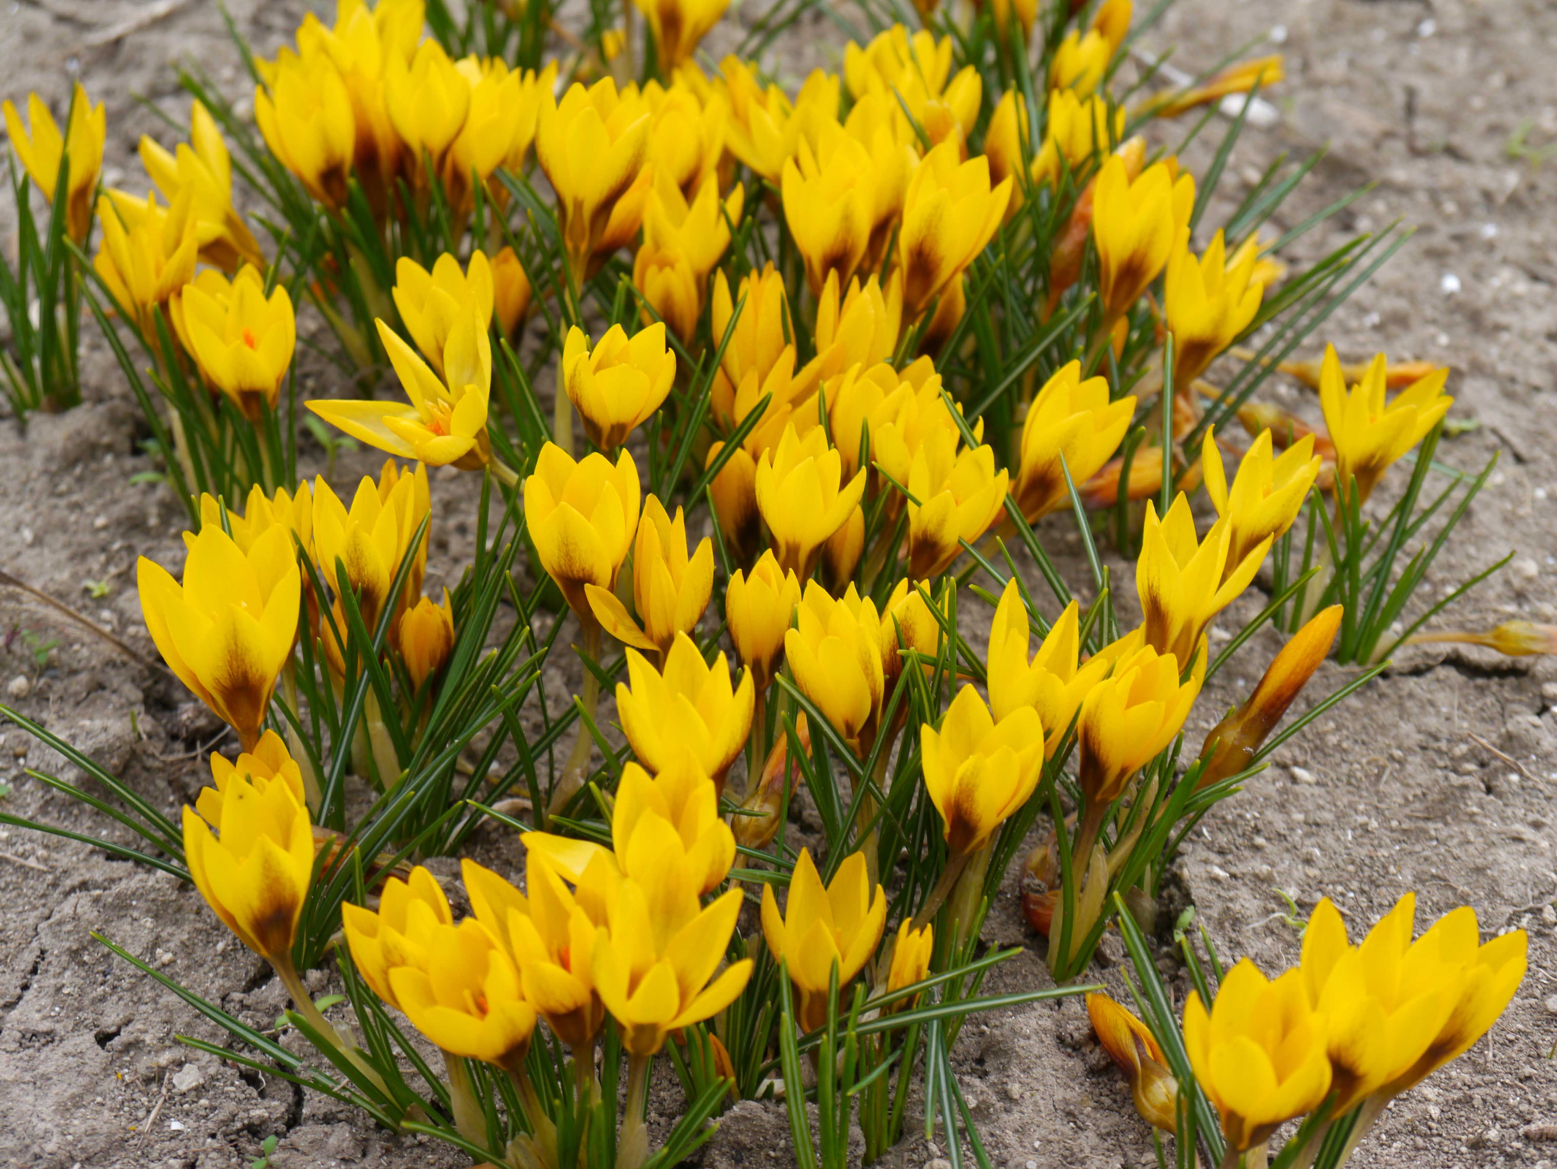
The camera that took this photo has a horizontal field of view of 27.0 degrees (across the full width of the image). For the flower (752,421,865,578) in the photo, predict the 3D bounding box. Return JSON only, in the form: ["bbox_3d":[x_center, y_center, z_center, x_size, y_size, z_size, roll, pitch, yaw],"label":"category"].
[{"bbox_3d":[0.008,-0.017,0.772,0.026,0.037,0.025,2,35,-2],"label":"flower"}]

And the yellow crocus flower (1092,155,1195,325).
[{"bbox_3d":[0.089,-0.086,0.825,0.024,0.044,0.023,11,35,-8],"label":"yellow crocus flower"}]

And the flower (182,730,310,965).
[{"bbox_3d":[-0.113,0.059,0.688,0.026,0.045,0.029,-12,39,8],"label":"flower"}]

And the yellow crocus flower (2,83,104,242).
[{"bbox_3d":[-0.228,-0.130,1.018,0.032,0.051,0.032,0,38,0],"label":"yellow crocus flower"}]

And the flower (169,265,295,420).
[{"bbox_3d":[-0.138,-0.058,0.818,0.030,0.042,0.028,-7,45,5],"label":"flower"}]

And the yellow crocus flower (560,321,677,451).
[{"bbox_3d":[-0.040,-0.047,0.805,0.029,0.030,0.028,0,37,0],"label":"yellow crocus flower"}]

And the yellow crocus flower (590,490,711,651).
[{"bbox_3d":[-0.028,0.000,0.710,0.028,0.038,0.021,2,36,-1],"label":"yellow crocus flower"}]

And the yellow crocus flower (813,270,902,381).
[{"bbox_3d":[0.023,-0.071,0.961,0.025,0.041,0.025,4,38,-3],"label":"yellow crocus flower"}]

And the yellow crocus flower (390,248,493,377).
[{"bbox_3d":[-0.102,-0.078,0.990,0.031,0.040,0.031,3,38,0],"label":"yellow crocus flower"}]

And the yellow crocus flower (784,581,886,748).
[{"bbox_3d":[0.015,0.024,0.845,0.025,0.048,0.025,-5,38,4],"label":"yellow crocus flower"}]

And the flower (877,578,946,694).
[{"bbox_3d":[0.028,0.014,0.710,0.015,0.035,0.014,8,36,-6],"label":"flower"}]

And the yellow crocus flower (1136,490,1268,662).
[{"bbox_3d":[0.114,0.002,0.870,0.034,0.048,0.034,5,38,-4],"label":"yellow crocus flower"}]

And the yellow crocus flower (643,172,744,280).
[{"bbox_3d":[-0.021,-0.090,0.840,0.026,0.029,0.025,-2,36,1],"label":"yellow crocus flower"}]

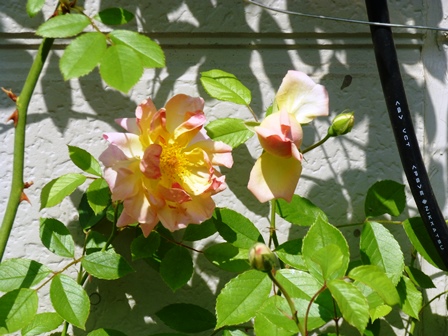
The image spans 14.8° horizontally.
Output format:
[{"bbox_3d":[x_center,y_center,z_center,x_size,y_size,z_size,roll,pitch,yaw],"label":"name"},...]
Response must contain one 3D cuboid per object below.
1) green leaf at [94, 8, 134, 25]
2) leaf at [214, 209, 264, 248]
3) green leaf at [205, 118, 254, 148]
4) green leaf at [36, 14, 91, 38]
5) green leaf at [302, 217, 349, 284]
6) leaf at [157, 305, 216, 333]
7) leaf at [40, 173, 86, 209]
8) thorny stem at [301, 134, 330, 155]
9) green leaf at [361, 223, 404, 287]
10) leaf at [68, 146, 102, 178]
[{"bbox_3d":[-0.080,-0.110,1.250,0.029,0.012,0.016,2,50,2],"label":"green leaf"},{"bbox_3d":[0.011,0.044,1.240,0.047,0.027,0.014,40,-19,17],"label":"leaf"},{"bbox_3d":[0.005,-0.023,1.165,0.035,0.022,0.009,-9,-17,-3],"label":"green leaf"},{"bbox_3d":[-0.096,-0.084,1.030,0.034,0.007,0.017,-15,42,0],"label":"green leaf"},{"bbox_3d":[0.071,0.058,1.200,0.032,0.050,0.015,0,-20,0],"label":"green leaf"},{"bbox_3d":[-0.024,0.096,1.100,0.040,0.020,0.007,8,-35,0],"label":"leaf"},{"bbox_3d":[-0.109,0.016,1.165,0.039,0.017,0.012,-34,-20,-7],"label":"leaf"},{"bbox_3d":[0.062,-0.016,1.165,0.022,0.003,0.004,-33,0,0],"label":"thorny stem"},{"bbox_3d":[0.106,0.057,1.155,0.026,0.049,0.013,-18,-18,-12],"label":"green leaf"},{"bbox_3d":[-0.085,-0.005,1.060,0.014,0.028,0.006,-47,0,-25],"label":"leaf"}]

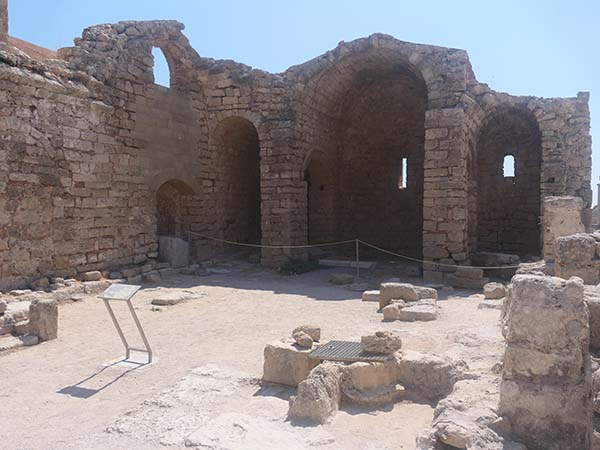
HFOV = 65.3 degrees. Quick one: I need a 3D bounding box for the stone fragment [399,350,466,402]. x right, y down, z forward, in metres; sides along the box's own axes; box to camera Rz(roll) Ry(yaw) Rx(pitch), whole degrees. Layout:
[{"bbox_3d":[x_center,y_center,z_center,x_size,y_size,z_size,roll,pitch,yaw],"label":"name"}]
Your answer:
[{"bbox_3d":[1.322,1.510,4.739,0.651,0.309,0.391,1,3,15],"label":"stone fragment"}]

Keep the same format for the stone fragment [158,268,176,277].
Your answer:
[{"bbox_3d":[-3.355,1.206,11.901,0.400,0.150,0.300,1,2,18],"label":"stone fragment"}]

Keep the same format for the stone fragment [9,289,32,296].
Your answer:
[{"bbox_3d":[-4.633,1.121,7.842,0.360,0.090,0.280,0,3,23],"label":"stone fragment"}]

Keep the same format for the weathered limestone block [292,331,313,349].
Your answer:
[{"bbox_3d":[0.033,1.221,4.978,0.177,0.142,0.150,1,3,25],"label":"weathered limestone block"}]

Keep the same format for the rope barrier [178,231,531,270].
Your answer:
[{"bbox_3d":[0.950,0.816,11.656,8.969,1.000,0.250,1,3,22],"label":"rope barrier"}]

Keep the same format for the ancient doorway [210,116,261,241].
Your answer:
[{"bbox_3d":[-2.015,-1.202,14.149,1.680,3.980,0.900,1,2,18],"label":"ancient doorway"}]

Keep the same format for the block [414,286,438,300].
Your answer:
[{"bbox_3d":[2.366,1.325,8.761,0.423,0.274,0.317,1,3,15],"label":"block"}]

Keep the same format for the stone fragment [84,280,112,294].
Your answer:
[{"bbox_3d":[-4.261,1.323,9.857,0.315,0.169,0.485,2,3,29],"label":"stone fragment"}]

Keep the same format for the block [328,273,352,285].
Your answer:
[{"bbox_3d":[0.823,1.067,9.331,0.440,0.190,0.330,0,3,23],"label":"block"}]

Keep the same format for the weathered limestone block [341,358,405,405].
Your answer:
[{"bbox_3d":[0.602,1.291,3.958,0.530,0.310,0.300,0,3,8],"label":"weathered limestone block"}]

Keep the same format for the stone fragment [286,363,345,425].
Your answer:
[{"bbox_3d":[0.146,1.507,4.230,0.386,0.365,0.386,1,3,20],"label":"stone fragment"}]

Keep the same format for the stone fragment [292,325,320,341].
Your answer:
[{"bbox_3d":[0.075,1.214,5.248,0.272,0.128,0.204,1,3,15],"label":"stone fragment"}]

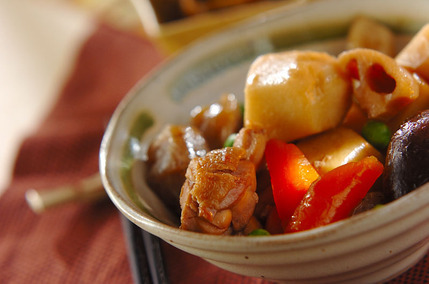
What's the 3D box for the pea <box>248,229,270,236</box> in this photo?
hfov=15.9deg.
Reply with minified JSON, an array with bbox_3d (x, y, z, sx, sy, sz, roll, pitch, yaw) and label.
[{"bbox_3d":[0.015,0.033,0.500,0.009,0.008,0.009,-18,33,0],"label":"pea"}]

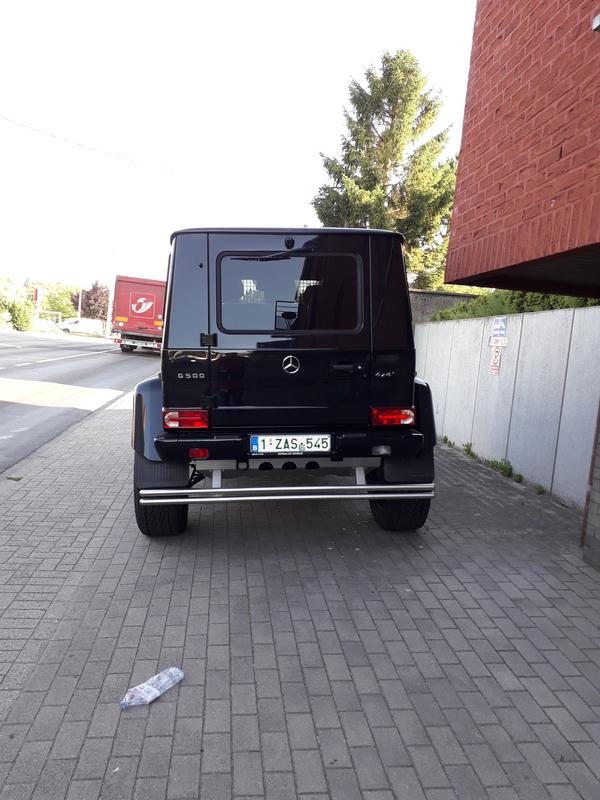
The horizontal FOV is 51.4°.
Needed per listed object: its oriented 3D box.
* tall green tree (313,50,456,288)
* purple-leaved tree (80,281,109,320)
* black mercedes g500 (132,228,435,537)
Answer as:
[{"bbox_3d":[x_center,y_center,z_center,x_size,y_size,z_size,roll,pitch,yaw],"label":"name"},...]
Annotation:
[{"bbox_3d":[3.083,-6.635,22.500,5.300,12.000,5.300,4,5,-5],"label":"tall green tree"},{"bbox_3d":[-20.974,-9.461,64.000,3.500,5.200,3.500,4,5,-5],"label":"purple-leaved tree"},{"bbox_3d":[-0.247,-0.189,6.204,2.100,2.210,4.550,0,5,-5],"label":"black mercedes g500"}]

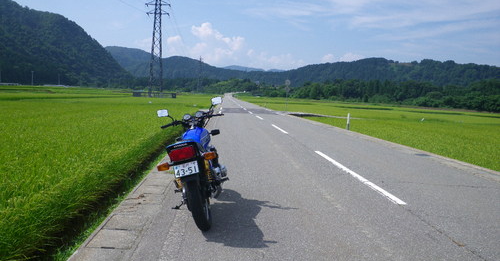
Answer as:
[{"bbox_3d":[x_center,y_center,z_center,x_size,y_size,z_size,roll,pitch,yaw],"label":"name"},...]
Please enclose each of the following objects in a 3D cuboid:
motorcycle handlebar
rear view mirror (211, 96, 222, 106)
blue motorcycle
[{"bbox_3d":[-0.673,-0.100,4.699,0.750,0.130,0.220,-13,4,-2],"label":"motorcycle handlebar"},{"bbox_3d":[-0.381,-0.339,4.702,0.135,0.100,0.050,-12,4,7],"label":"rear view mirror"},{"bbox_3d":[-0.575,0.313,4.790,0.790,1.280,2.100,-13,4,2],"label":"blue motorcycle"}]

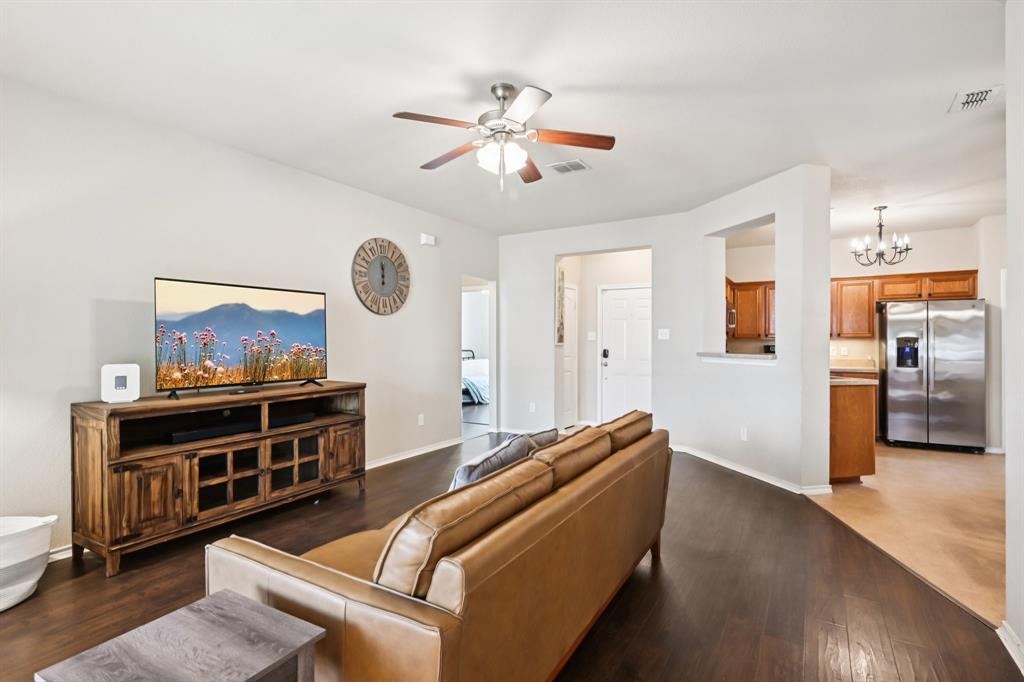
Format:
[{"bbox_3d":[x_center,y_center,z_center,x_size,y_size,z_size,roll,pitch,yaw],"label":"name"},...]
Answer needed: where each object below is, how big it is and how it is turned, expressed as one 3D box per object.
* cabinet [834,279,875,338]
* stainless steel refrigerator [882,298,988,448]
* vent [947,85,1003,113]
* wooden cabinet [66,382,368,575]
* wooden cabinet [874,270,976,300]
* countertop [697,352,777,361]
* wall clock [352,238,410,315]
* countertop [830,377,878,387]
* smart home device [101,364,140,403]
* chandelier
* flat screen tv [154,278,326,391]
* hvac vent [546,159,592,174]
[{"bbox_3d":[4.768,-0.456,6.733,0.432,0.849,0.323,0,0,32],"label":"cabinet"},{"bbox_3d":[5.114,0.396,5.949,0.870,1.754,0.825,0,0,32],"label":"stainless steel refrigerator"},{"bbox_3d":[2.811,-1.455,2.931,0.224,0.025,0.303,0,0,32],"label":"vent"},{"bbox_3d":[-1.948,0.836,3.549,0.477,0.916,1.839,0,0,32],"label":"wooden cabinet"},{"bbox_3d":[5.376,-0.695,6.349,1.024,0.378,0.338,0,0,32],"label":"wooden cabinet"},{"bbox_3d":[2.384,0.147,4.890,0.358,0.042,1.203,0,0,-13],"label":"countertop"},{"bbox_3d":[-1.330,-0.659,4.987,0.050,0.776,0.776,0,0,32],"label":"wall clock"},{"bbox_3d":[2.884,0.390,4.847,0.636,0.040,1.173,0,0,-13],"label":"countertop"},{"bbox_3d":[-2.459,0.264,3.034,0.099,0.237,0.189,0,0,44],"label":"smart home device"},{"bbox_3d":[4.105,-1.146,5.385,0.557,0.666,0.557,0,0,32],"label":"chandelier"},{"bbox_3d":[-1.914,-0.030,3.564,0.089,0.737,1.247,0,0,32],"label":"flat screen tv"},{"bbox_3d":[0.493,-1.454,4.086,0.298,0.025,0.278,0,0,32],"label":"hvac vent"}]

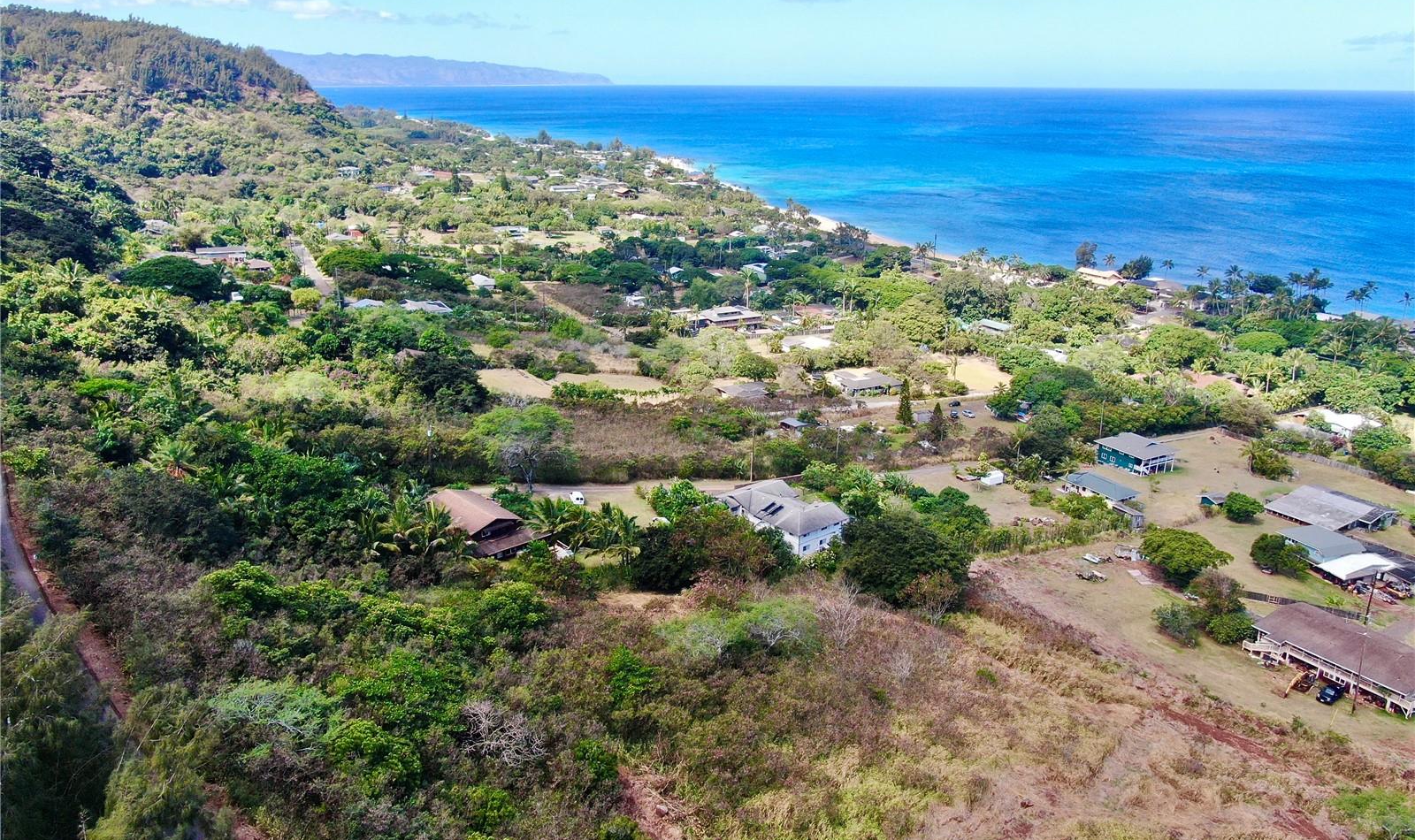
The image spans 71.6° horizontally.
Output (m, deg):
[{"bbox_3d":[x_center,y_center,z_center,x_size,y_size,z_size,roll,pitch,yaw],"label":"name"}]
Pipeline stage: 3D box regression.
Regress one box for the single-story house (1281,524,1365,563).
[{"bbox_3d":[118.720,24.000,191.120,10.300,4.200,11.510,-10,21,-26],"label":"single-story house"}]

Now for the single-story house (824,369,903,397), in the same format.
[{"bbox_3d":[51.850,-12.880,321.240,18.400,4.200,17.000,-6,20,-19],"label":"single-story house"}]

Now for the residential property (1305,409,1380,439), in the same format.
[{"bbox_3d":[181.400,0.710,280.590,13.120,4.200,14.520,-8,20,-22],"label":"residential property"}]

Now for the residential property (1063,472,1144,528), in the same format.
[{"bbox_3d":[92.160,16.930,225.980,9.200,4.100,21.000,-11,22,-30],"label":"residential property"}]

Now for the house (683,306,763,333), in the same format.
[{"bbox_3d":[6.390,-40.250,397.750,29.000,7.800,13.000,-9,21,-24],"label":"house"}]

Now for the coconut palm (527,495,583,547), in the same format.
[{"bbox_3d":[-29.650,20.090,190.670,10.200,9.600,10.200,0,19,0],"label":"coconut palm"}]

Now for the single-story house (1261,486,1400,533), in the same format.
[{"bbox_3d":[131.670,19.400,209.420,20.700,4.100,16.580,-12,23,-32],"label":"single-story house"}]

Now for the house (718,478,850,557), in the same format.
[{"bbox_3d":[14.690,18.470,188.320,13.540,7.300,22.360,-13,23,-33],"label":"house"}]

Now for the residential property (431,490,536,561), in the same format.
[{"bbox_3d":[-43.450,19.790,193.080,12.400,6.700,23.500,-16,25,-39],"label":"residential property"}]

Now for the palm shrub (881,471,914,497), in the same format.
[{"bbox_3d":[42.160,14.380,218.190,6.800,5.000,6.800,0,19,0],"label":"palm shrub"}]

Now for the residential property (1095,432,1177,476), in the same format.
[{"bbox_3d":[115.010,8.590,263.560,14.550,7.000,15.450,-10,22,-27],"label":"residential property"}]

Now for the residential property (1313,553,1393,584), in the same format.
[{"bbox_3d":[117.930,27.190,179.870,13.030,3.500,7.180,-10,21,-26],"label":"residential property"}]

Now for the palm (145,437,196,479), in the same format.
[{"bbox_3d":[-93.700,6.690,172.000,8.600,6.200,8.600,0,19,0],"label":"palm"}]

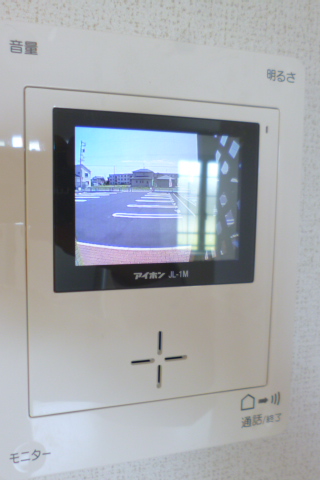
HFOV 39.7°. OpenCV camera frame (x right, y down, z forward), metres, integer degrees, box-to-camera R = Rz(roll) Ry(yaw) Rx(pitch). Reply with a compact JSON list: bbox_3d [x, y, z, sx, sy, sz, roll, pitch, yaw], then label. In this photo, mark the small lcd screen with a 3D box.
[{"bbox_3d":[0.000,-0.015,0.186,0.087,0.070,0.010,-1,6,-18],"label":"small lcd screen"}]

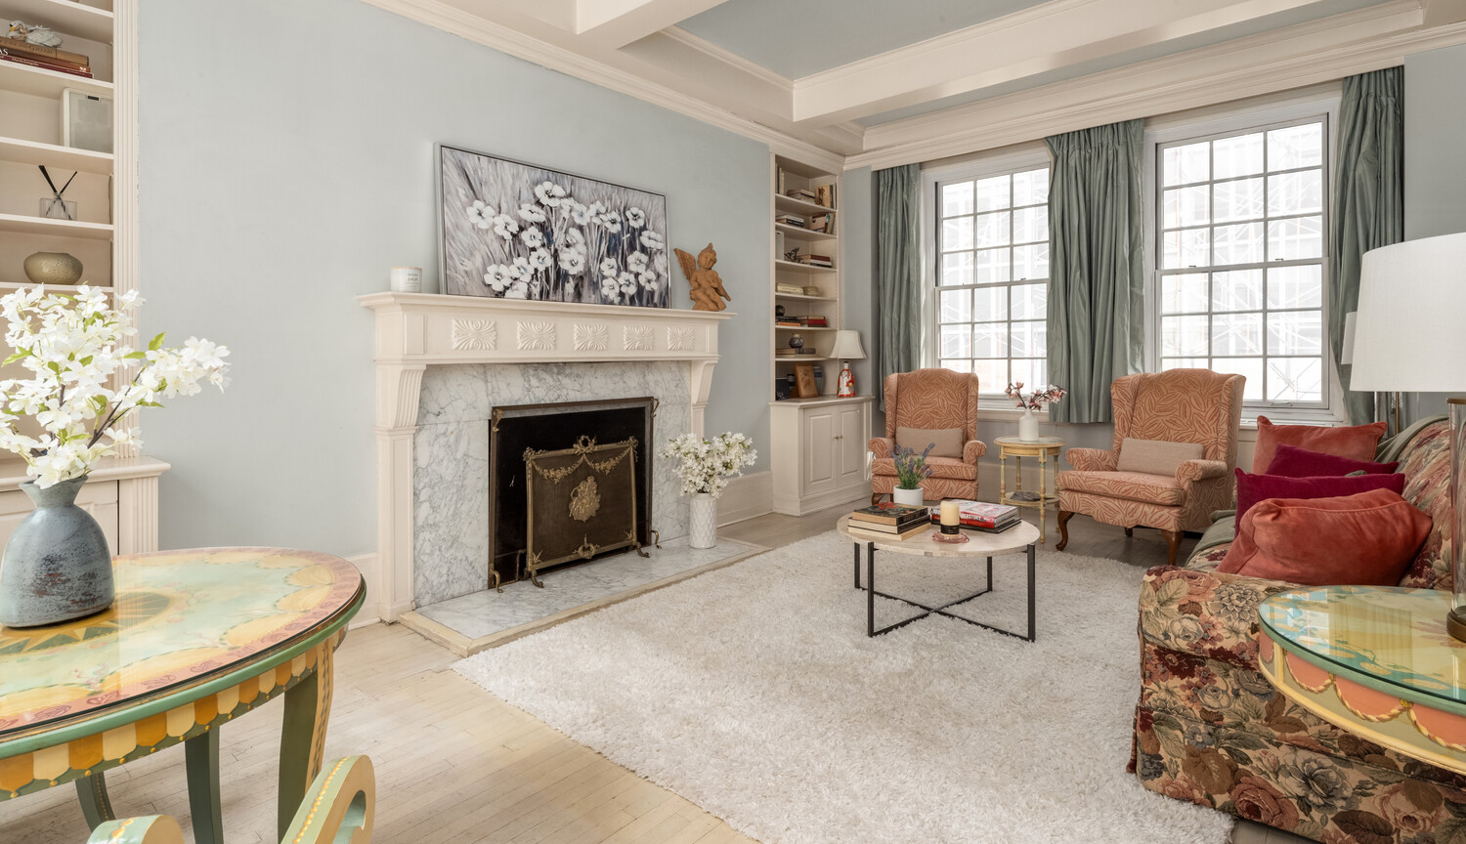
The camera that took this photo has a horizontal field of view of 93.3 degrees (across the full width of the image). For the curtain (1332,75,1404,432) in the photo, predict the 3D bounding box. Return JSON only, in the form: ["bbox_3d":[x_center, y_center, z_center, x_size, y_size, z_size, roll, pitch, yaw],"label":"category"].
[{"bbox_3d":[3.662,-0.970,4.000,0.310,2.080,0.140,2,4,37],"label":"curtain"}]

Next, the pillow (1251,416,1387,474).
[{"bbox_3d":[2.610,0.193,3.090,0.440,0.430,0.160,3,-10,41],"label":"pillow"}]

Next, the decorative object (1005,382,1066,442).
[{"bbox_3d":[1.962,-0.062,4.500,0.380,0.380,0.250,0,4,0],"label":"decorative object"}]

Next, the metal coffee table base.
[{"bbox_3d":[0.917,0.660,3.126,0.670,0.400,0.640,0,4,5],"label":"metal coffee table base"}]

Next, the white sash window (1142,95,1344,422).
[{"bbox_3d":[3.213,-0.994,4.417,1.055,1.953,0.150,2,3,42],"label":"white sash window"}]

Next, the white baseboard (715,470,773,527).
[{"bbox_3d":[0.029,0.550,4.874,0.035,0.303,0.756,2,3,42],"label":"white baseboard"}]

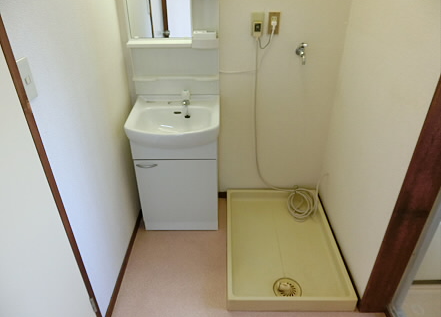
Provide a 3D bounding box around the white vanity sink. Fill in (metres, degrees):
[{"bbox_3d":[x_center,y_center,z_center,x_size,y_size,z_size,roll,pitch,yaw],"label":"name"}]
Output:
[{"bbox_3d":[-0.248,-0.201,1.830,0.500,0.185,0.495,0,31,1],"label":"white vanity sink"}]

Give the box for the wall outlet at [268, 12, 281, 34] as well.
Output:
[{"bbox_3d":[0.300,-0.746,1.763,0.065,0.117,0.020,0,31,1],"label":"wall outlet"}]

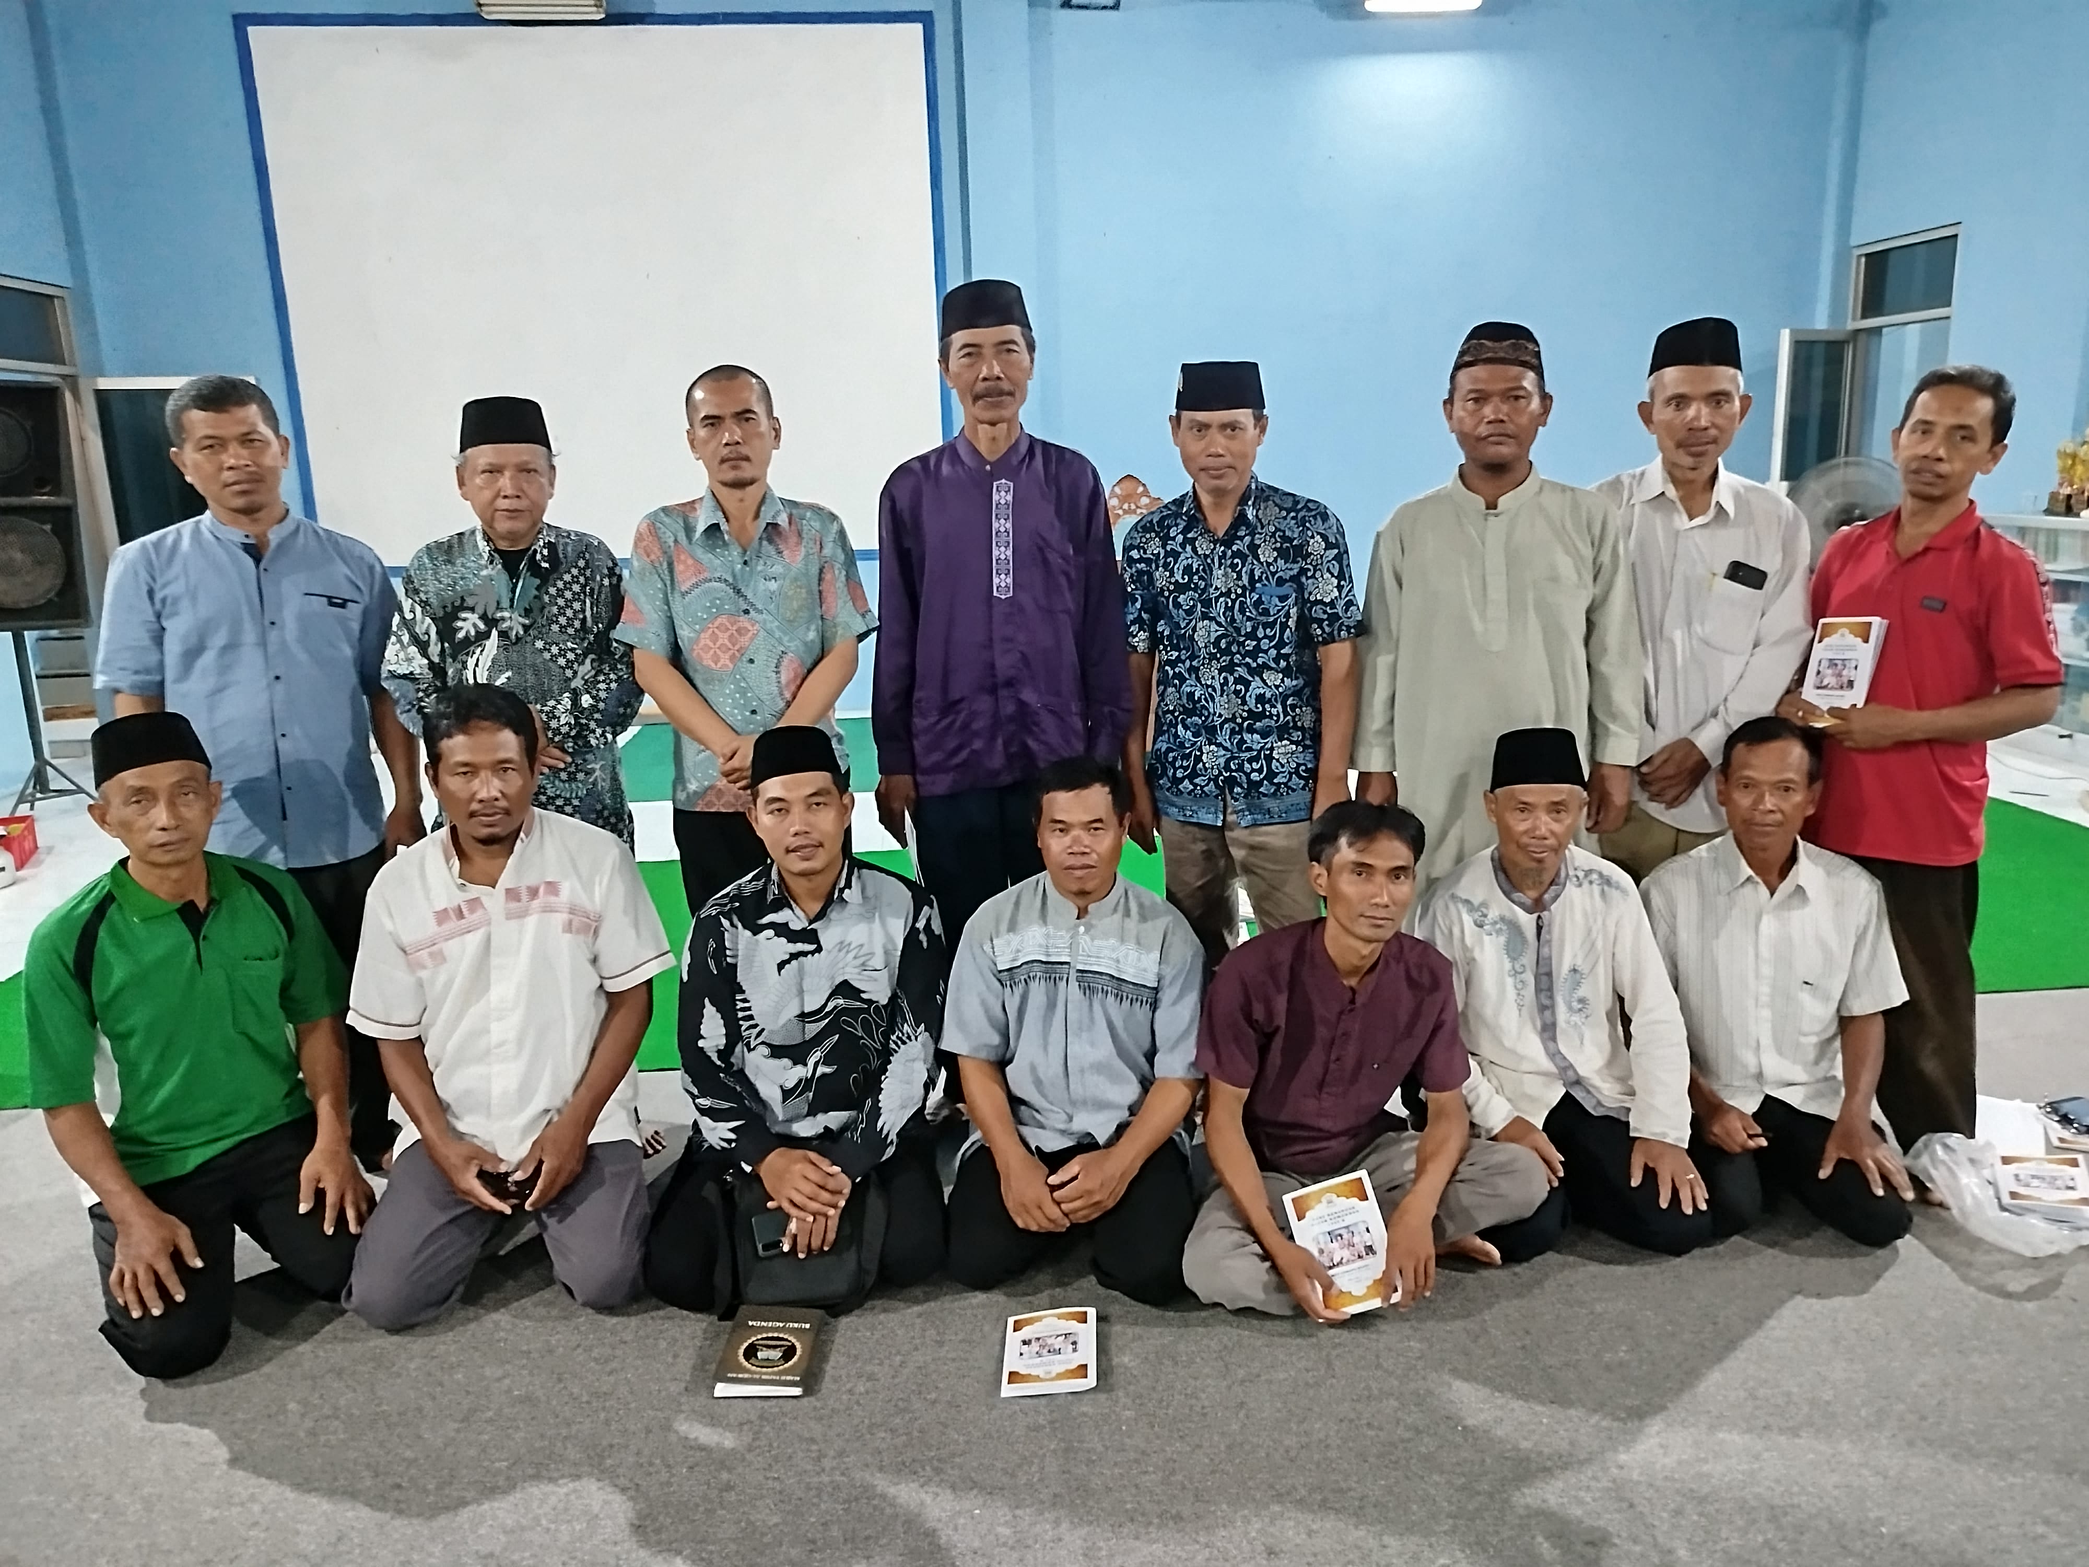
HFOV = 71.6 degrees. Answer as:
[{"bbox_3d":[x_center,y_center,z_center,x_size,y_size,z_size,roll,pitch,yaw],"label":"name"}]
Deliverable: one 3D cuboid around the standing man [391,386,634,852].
[{"bbox_3d":[-1.078,0.005,3.079,0.530,1.600,0.340,-5,13,-12],"label":"standing man"}]

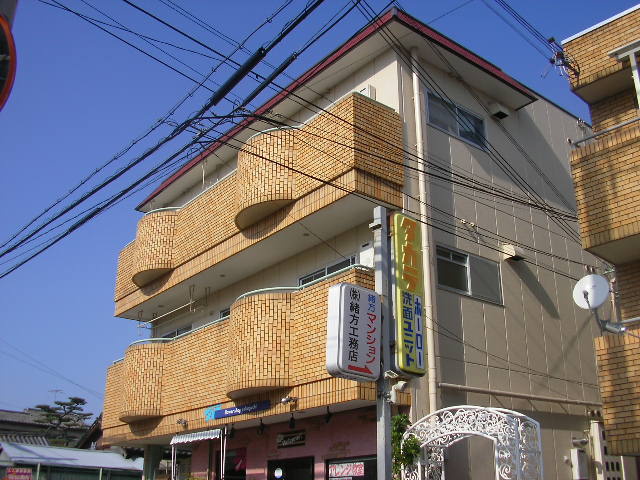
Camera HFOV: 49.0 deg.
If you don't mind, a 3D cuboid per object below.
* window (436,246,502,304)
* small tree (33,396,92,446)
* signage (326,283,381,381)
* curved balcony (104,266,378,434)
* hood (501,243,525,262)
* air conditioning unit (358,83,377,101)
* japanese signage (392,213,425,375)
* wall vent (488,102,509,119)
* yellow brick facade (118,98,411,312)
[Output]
[{"bbox_3d":[2.583,0.632,12.129,1.690,0.780,0.100,16,-26,-35],"label":"window"},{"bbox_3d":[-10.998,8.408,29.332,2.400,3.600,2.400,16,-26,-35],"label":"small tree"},{"bbox_3d":[0.407,1.088,8.201,0.620,1.090,0.220,16,-26,-35],"label":"signage"},{"bbox_3d":[-2.134,2.693,13.829,1.550,1.990,9.500,16,-26,-35],"label":"curved balcony"},{"bbox_3d":[3.562,0.211,12.880,0.290,0.330,0.260,16,-26,-35],"label":"hood"},{"bbox_3d":[0.841,-2.491,12.879,0.201,0.600,0.380,16,-26,-35],"label":"air conditioning unit"},{"bbox_3d":[1.111,0.666,8.923,0.430,2.040,0.130,16,-26,-35],"label":"japanese signage"},{"bbox_3d":[3.607,-2.606,14.010,0.300,0.300,0.250,16,-26,-35],"label":"wall vent"},{"bbox_3d":[-2.139,-0.171,14.950,1.550,1.800,9.570,16,-26,-35],"label":"yellow brick facade"}]

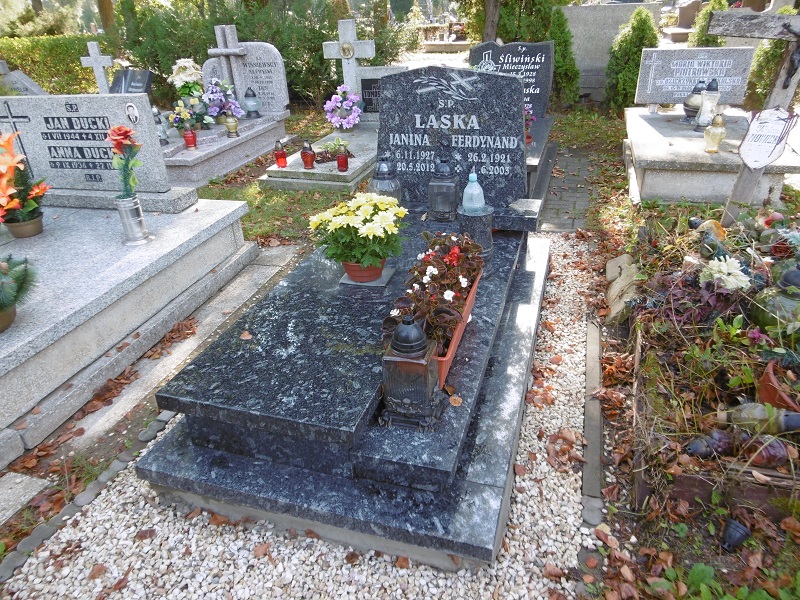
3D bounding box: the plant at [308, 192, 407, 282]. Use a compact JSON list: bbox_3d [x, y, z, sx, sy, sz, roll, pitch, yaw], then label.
[{"bbox_3d":[-0.142,-0.261,2.145,0.354,0.338,0.354,-1,27,1],"label":"plant"}]

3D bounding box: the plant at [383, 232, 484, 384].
[{"bbox_3d":[0.150,0.017,1.925,0.239,0.270,0.666,7,28,16],"label":"plant"}]

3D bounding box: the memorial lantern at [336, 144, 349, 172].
[{"bbox_3d":[-0.440,-1.088,4.241,0.092,0.197,0.092,-2,27,1],"label":"memorial lantern"}]

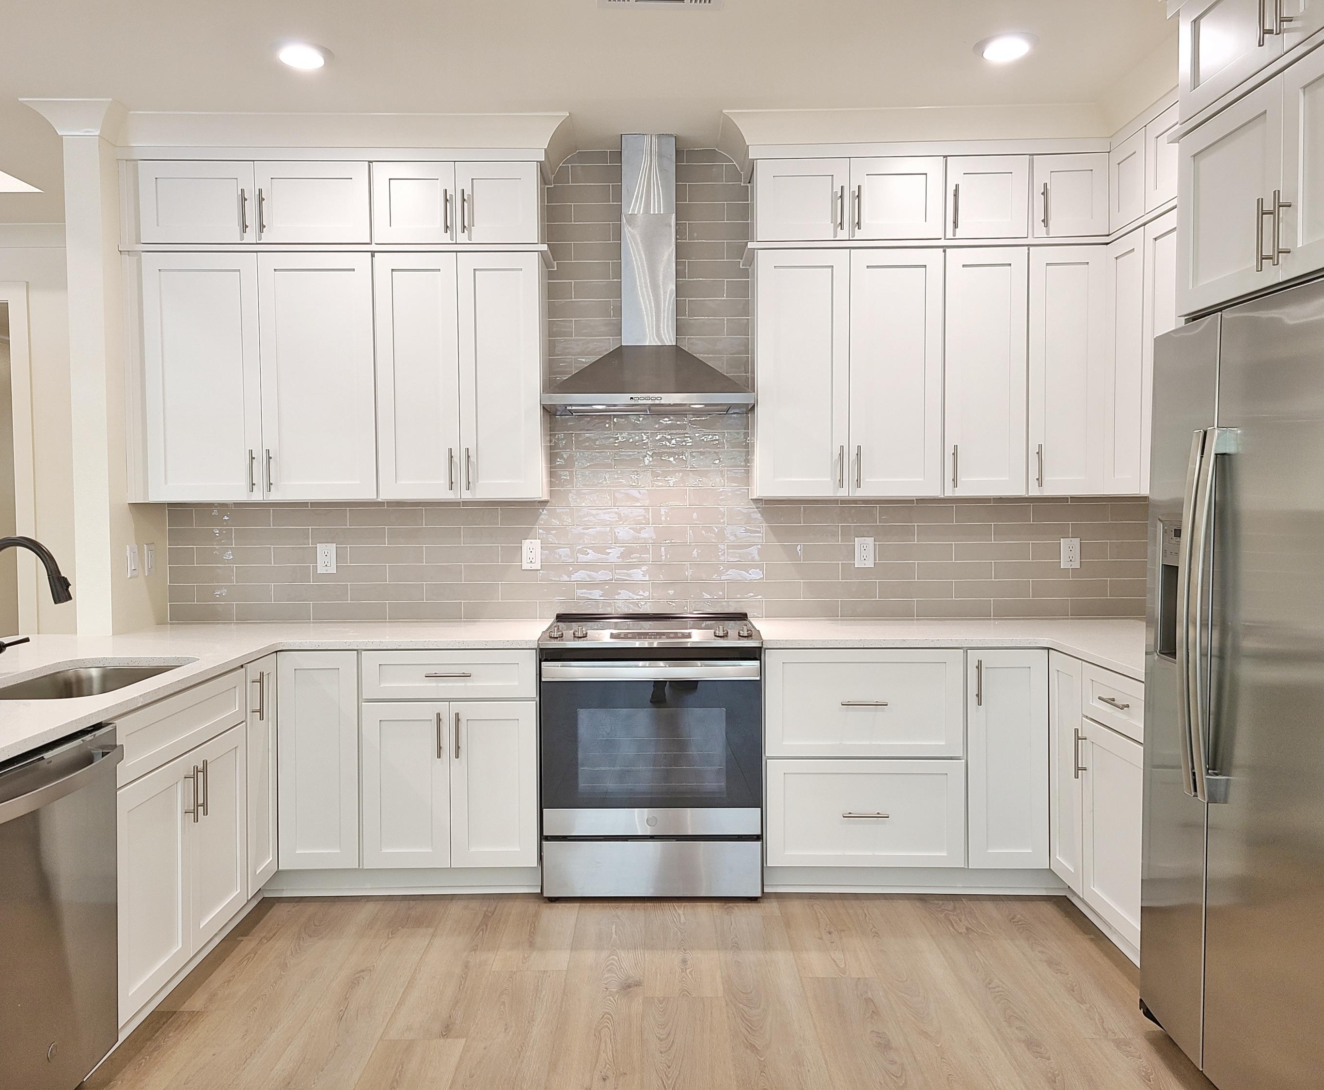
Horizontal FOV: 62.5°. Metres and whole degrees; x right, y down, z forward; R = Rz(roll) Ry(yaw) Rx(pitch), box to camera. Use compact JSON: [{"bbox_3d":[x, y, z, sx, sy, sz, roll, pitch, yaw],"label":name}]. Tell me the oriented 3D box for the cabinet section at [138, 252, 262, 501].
[{"bbox_3d":[-1.684,-0.621,4.168,0.426,0.908,0.330,0,3,0],"label":"cabinet section"}]

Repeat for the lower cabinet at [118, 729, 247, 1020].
[{"bbox_3d":[-1.602,0.861,3.044,0.580,0.587,0.826,0,2,0],"label":"lower cabinet"}]

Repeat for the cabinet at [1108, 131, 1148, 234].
[{"bbox_3d":[1.788,-1.261,3.814,0.325,0.290,0.306,0,2,0],"label":"cabinet"}]

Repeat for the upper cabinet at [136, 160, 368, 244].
[{"bbox_3d":[-1.479,-1.256,4.137,0.848,0.290,0.325,0,2,0],"label":"upper cabinet"}]

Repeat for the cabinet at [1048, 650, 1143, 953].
[{"bbox_3d":[1.634,0.752,3.317,0.600,0.762,0.860,0,2,0],"label":"cabinet"}]

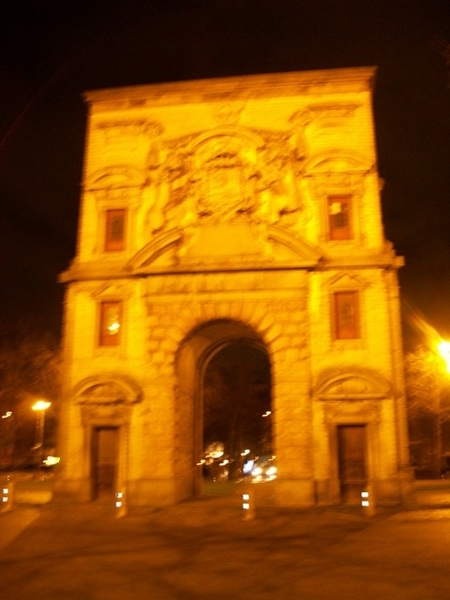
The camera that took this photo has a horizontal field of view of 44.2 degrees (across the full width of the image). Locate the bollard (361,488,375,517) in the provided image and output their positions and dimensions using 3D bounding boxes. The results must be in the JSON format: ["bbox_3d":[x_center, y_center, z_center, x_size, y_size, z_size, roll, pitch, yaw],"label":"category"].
[{"bbox_3d":[4.124,5.875,16.171,0.160,0.830,0.160,-2,-15,7],"label":"bollard"}]

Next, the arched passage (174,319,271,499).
[{"bbox_3d":[0.263,4.592,22.759,3.660,6.780,4.700,-2,-15,7],"label":"arched passage"}]

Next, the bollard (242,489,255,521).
[{"bbox_3d":[0.644,5.776,15.696,0.160,0.830,0.160,-2,-15,7],"label":"bollard"}]

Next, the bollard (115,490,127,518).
[{"bbox_3d":[-3.020,5.897,16.125,0.160,0.830,0.160,-2,-15,7],"label":"bollard"}]

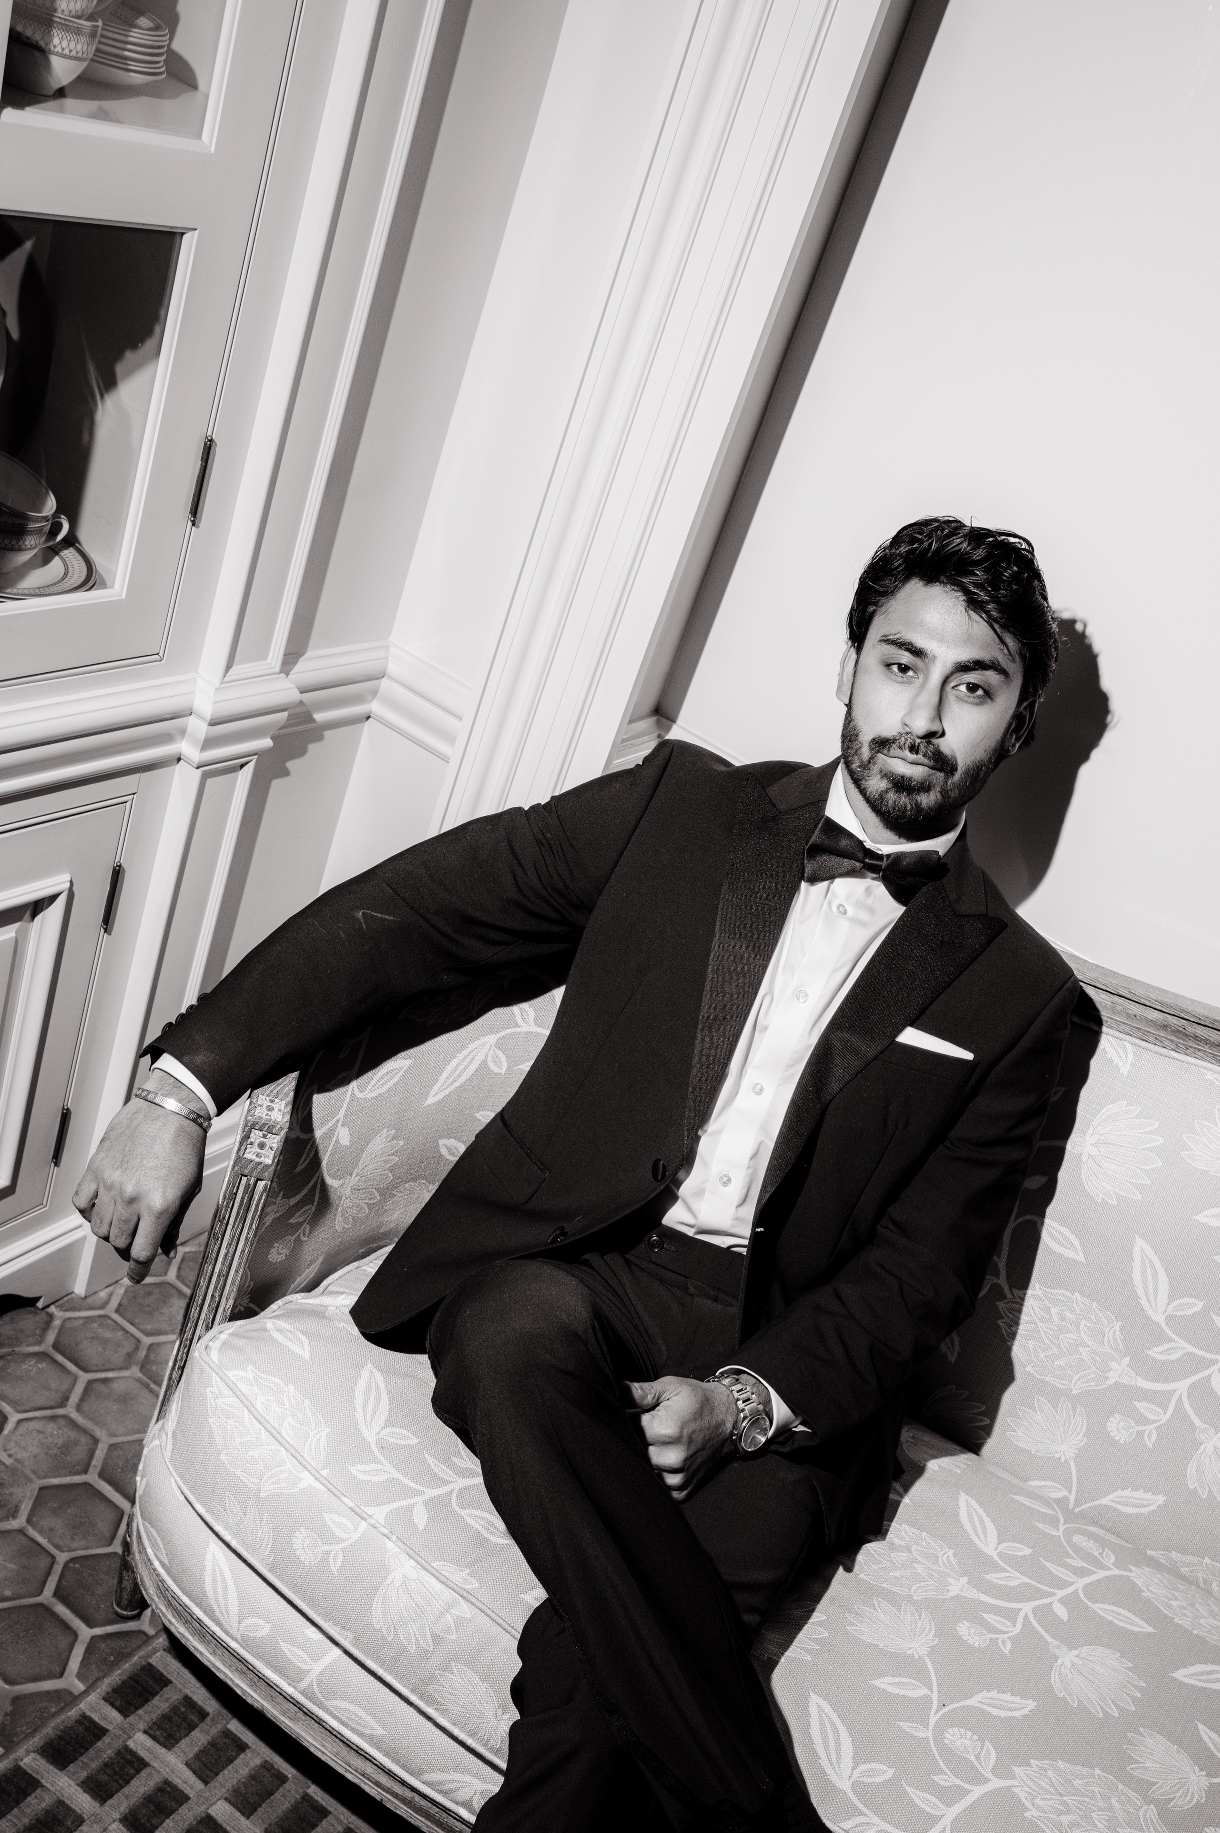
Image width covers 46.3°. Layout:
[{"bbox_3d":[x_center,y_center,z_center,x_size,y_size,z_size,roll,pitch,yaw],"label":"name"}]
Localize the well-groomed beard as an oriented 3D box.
[{"bbox_3d":[0.262,-0.130,1.225,0.140,0.100,0.110,20,13,9],"label":"well-groomed beard"}]

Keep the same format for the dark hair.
[{"bbox_3d":[0.307,-0.253,1.270,0.175,0.175,0.210,20,13,9],"label":"dark hair"}]

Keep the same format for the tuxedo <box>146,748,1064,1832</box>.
[{"bbox_3d":[-0.015,0.327,1.386,0.690,0.890,0.660,29,26,16],"label":"tuxedo"}]

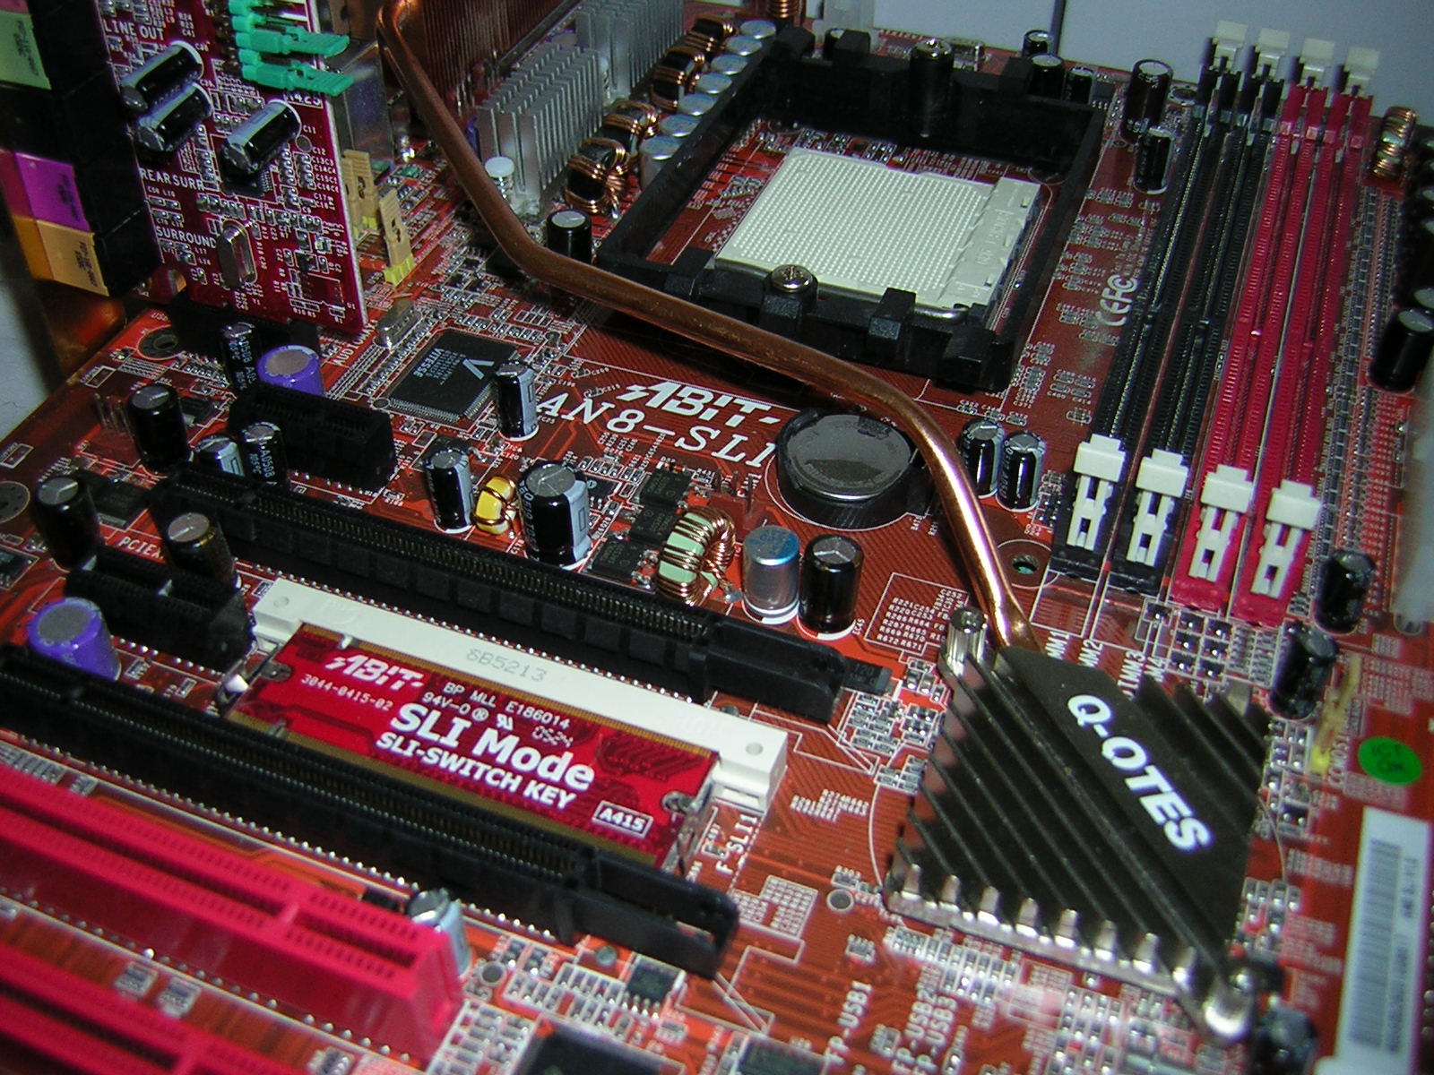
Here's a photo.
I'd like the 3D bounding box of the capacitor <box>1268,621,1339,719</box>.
[{"bbox_3d":[0.080,0.018,0.203,0.006,0.012,0.006,15,46,16],"label":"capacitor"}]

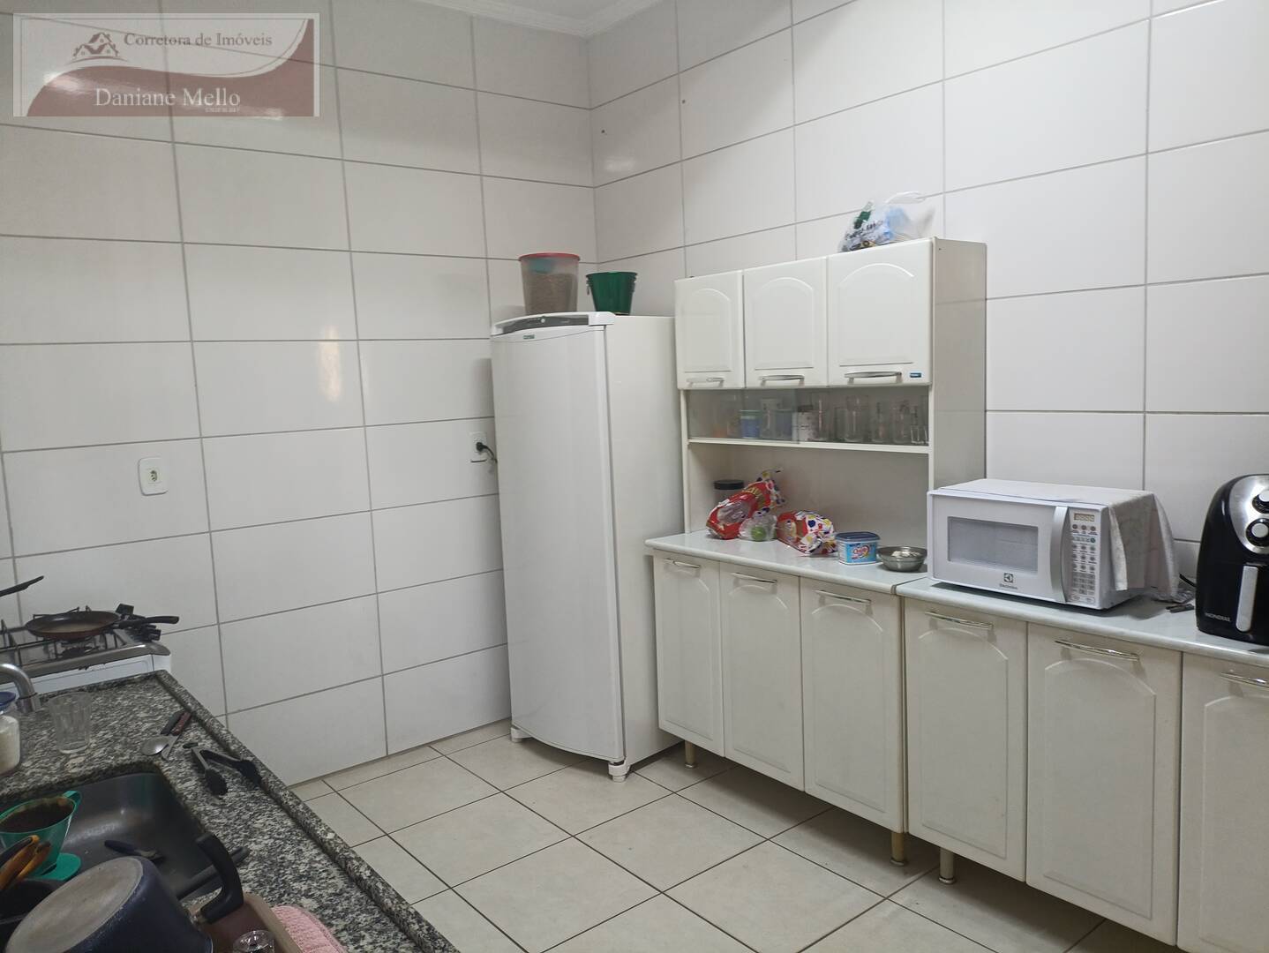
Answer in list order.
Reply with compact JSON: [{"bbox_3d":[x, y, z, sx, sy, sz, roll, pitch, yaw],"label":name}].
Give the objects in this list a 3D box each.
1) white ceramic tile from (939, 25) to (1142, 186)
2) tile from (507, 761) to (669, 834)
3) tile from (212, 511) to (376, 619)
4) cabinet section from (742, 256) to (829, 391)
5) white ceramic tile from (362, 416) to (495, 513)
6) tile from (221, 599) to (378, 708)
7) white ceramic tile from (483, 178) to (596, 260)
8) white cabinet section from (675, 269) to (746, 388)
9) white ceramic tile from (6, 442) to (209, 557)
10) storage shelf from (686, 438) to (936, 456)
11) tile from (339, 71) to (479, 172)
[{"bbox_3d":[1.103,-0.989,2.503,0.012,0.322,0.573,-8,8,-38],"label":"white ceramic tile"},{"bbox_3d":[-0.165,1.122,3.241,0.431,0.010,0.436,-8,8,-39],"label":"tile"},{"bbox_3d":[-1.238,0.326,3.371,0.567,0.324,0.010,-7,8,-37],"label":"tile"},{"bbox_3d":[0.590,-0.497,3.038,0.280,0.392,0.350,-8,8,-39],"label":"cabinet section"},{"bbox_3d":[-0.797,-0.057,3.679,0.570,0.324,0.010,-7,8,-37],"label":"white ceramic tile"},{"bbox_3d":[-1.224,0.651,3.408,0.567,0.324,0.010,-7,8,-37],"label":"tile"},{"bbox_3d":[-0.393,-1.089,3.904,0.558,0.324,0.010,-7,8,-37],"label":"white ceramic tile"},{"bbox_3d":[0.369,-0.518,3.305,0.280,0.390,0.337,-8,8,-39],"label":"white cabinet section"},{"bbox_3d":[-1.704,0.060,2.993,0.567,0.324,0.010,-7,8,-37],"label":"white ceramic tile"},{"bbox_3d":[0.613,-0.116,3.067,0.255,0.026,1.010,-8,8,-39],"label":"storage shelf"},{"bbox_3d":[-0.842,-1.338,3.491,0.563,0.320,0.010,-7,8,-37],"label":"tile"}]

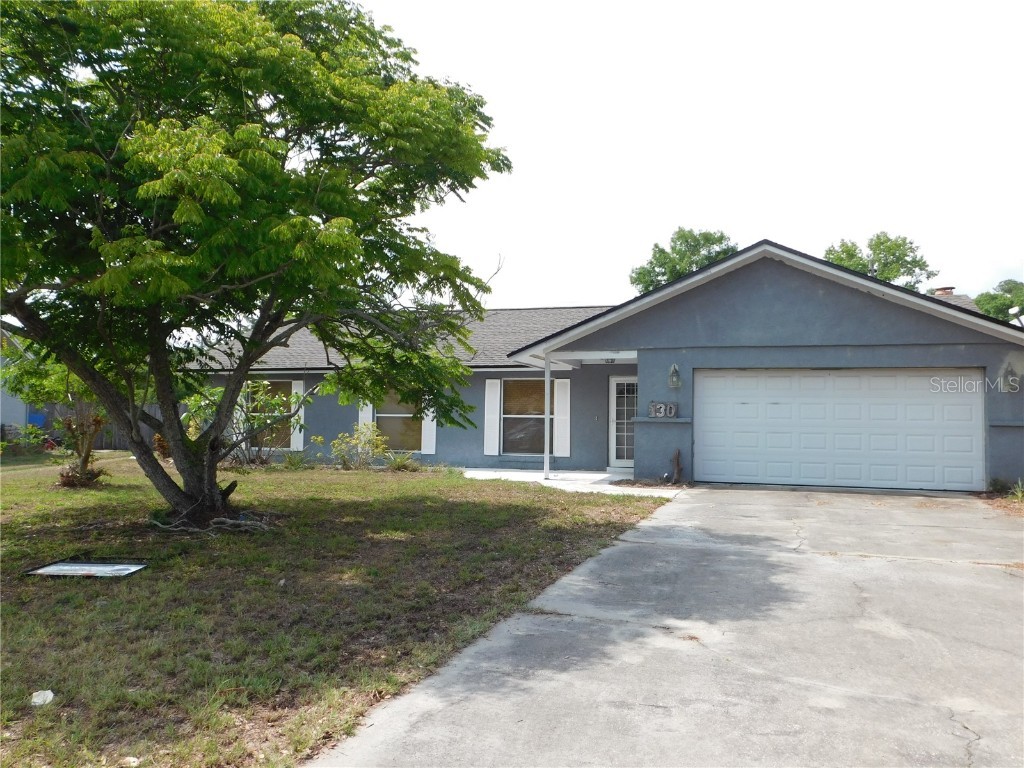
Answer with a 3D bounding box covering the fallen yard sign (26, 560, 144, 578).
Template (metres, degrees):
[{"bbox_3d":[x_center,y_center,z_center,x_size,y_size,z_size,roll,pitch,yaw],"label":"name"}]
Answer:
[{"bbox_3d":[-3.970,1.730,7.800,0.950,0.050,0.600,1,-2,3],"label":"fallen yard sign"}]

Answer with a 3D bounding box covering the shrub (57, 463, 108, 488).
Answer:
[{"bbox_3d":[-7.880,1.690,15.200,0.950,0.500,0.900,1,-2,-18],"label":"shrub"}]

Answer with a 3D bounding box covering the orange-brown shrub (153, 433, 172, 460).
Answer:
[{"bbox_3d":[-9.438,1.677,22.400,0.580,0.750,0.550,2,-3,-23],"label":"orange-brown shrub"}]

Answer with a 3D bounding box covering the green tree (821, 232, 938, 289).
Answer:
[{"bbox_3d":[15.800,-2.000,36.000,6.000,9.200,6.000,0,-2,18],"label":"green tree"}]

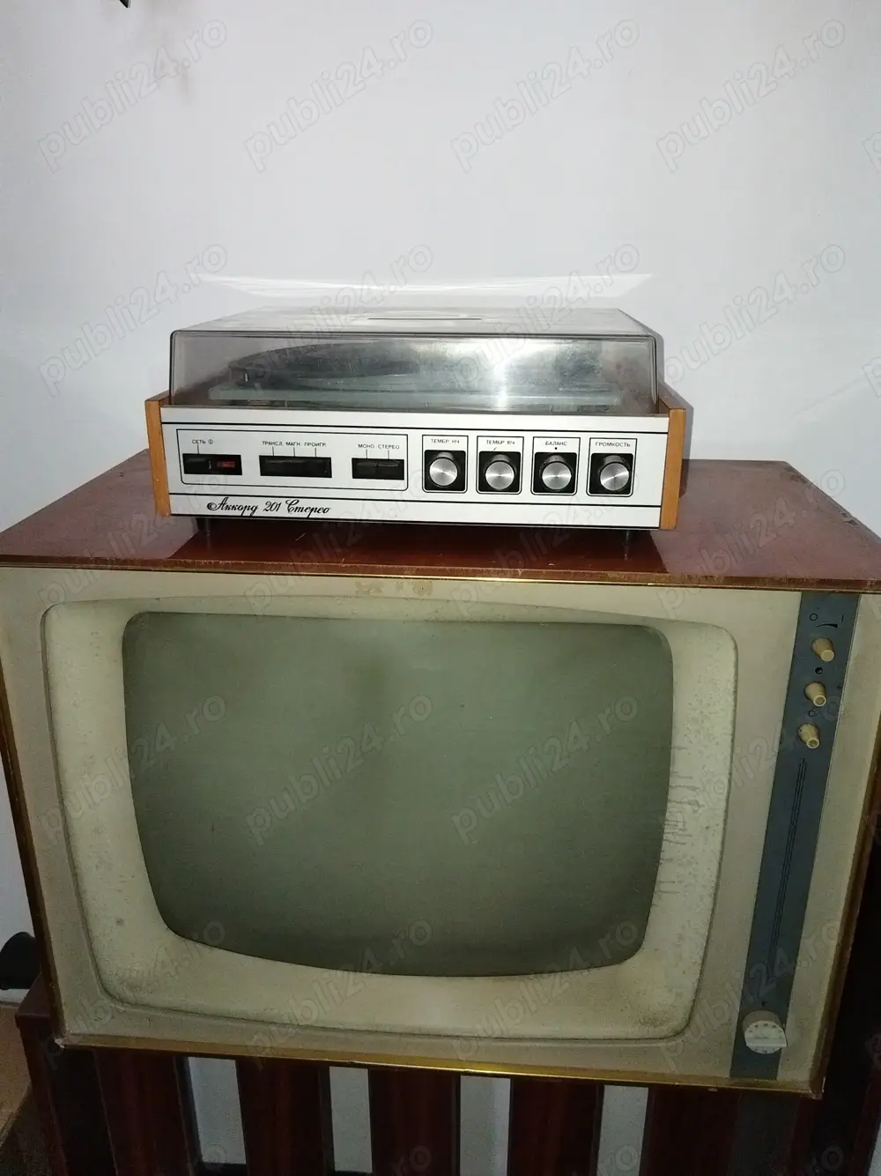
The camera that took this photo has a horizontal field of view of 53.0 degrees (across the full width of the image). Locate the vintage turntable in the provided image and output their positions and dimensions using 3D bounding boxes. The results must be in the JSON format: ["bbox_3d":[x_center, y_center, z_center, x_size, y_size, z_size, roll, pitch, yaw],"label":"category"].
[{"bbox_3d":[-0.012,-0.173,0.843,0.420,0.164,0.325,2,22,4],"label":"vintage turntable"}]

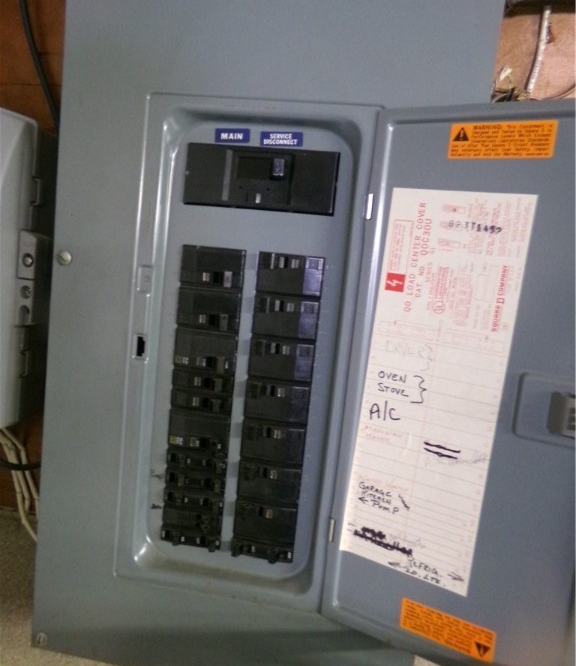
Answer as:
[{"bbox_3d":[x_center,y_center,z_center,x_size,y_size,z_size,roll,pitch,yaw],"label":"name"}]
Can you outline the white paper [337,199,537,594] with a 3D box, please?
[{"bbox_3d":[0.114,0.046,0.429,0.108,0.314,0.002,11,8,27],"label":"white paper"}]

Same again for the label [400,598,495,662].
[{"bbox_3d":[0.129,0.241,0.432,0.073,0.026,0.002,8,7,27],"label":"label"}]

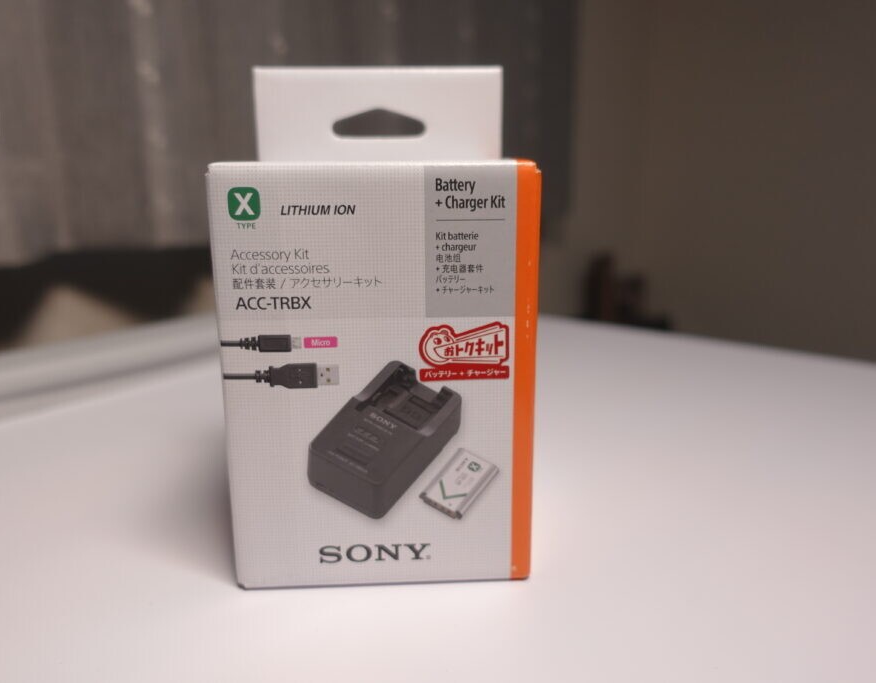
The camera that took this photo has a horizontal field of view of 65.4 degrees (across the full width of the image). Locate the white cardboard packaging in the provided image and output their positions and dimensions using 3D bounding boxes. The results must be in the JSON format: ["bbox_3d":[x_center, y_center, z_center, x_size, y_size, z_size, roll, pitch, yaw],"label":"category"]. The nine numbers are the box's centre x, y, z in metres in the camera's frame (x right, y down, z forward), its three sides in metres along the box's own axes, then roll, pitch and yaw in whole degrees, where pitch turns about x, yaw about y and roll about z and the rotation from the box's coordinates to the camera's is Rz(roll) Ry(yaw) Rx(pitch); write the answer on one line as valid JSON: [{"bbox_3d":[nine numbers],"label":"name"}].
[{"bbox_3d":[-0.019,-0.008,0.229,0.095,0.167,0.050,-1,13,-3],"label":"white cardboard packaging"}]

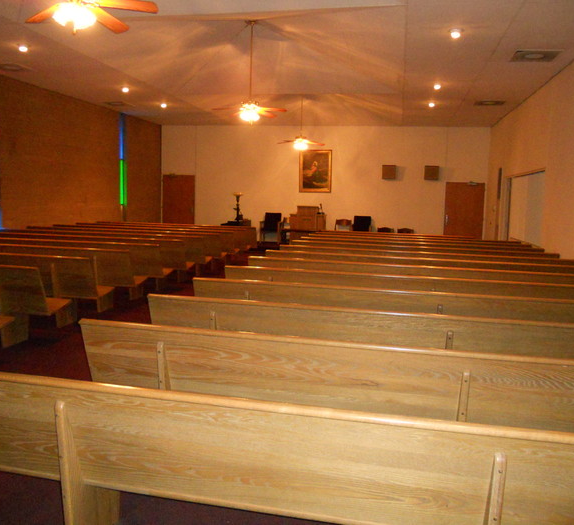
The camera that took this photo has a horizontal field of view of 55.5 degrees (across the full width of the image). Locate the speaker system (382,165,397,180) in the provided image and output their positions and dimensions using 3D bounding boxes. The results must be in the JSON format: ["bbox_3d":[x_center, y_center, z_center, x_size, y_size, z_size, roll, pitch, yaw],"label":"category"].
[{"bbox_3d":[2.975,-2.606,15.843,0.411,0.402,0.237,3,7,11],"label":"speaker system"}]

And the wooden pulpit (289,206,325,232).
[{"bbox_3d":[0.604,-0.991,15.330,0.968,1.141,0.550,3,7,11],"label":"wooden pulpit"}]

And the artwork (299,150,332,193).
[{"bbox_3d":[0.895,-2.853,17.137,1.020,1.308,0.060,3,7,11],"label":"artwork"}]

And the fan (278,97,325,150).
[{"bbox_3d":[0.381,-3.527,13.821,1.290,1.292,1.290,3,7,11],"label":"fan"}]

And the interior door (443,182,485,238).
[{"bbox_3d":[5.067,-1.195,15.689,1.065,2.152,0.070,3,7,11],"label":"interior door"}]

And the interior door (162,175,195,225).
[{"bbox_3d":[-3.606,-1.799,18.207,1.109,2.188,0.060,3,7,11],"label":"interior door"}]

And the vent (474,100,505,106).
[{"bbox_3d":[4.504,-3.536,12.146,0.620,0.050,0.630,3,7,11],"label":"vent"}]

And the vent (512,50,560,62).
[{"bbox_3d":[3.724,-3.085,8.188,0.620,0.050,0.630,3,7,11],"label":"vent"}]

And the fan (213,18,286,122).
[{"bbox_3d":[-0.631,-3.343,9.663,1.310,1.755,1.310,3,7,11],"label":"fan"}]

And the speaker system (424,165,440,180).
[{"bbox_3d":[4.142,-2.544,15.608,0.401,0.385,0.237,3,7,11],"label":"speaker system"}]

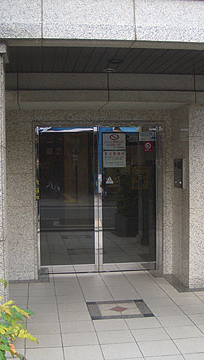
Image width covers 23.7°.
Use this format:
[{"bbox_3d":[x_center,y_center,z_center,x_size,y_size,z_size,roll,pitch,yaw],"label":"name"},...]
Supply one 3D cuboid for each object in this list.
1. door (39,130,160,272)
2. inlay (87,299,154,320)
[{"bbox_3d":[-0.050,0.267,6.479,1.591,1.940,0.070,-1,2,-7],"label":"door"},{"bbox_3d":[0.173,1.302,4.856,0.602,0.020,0.602,-1,2,-7],"label":"inlay"}]

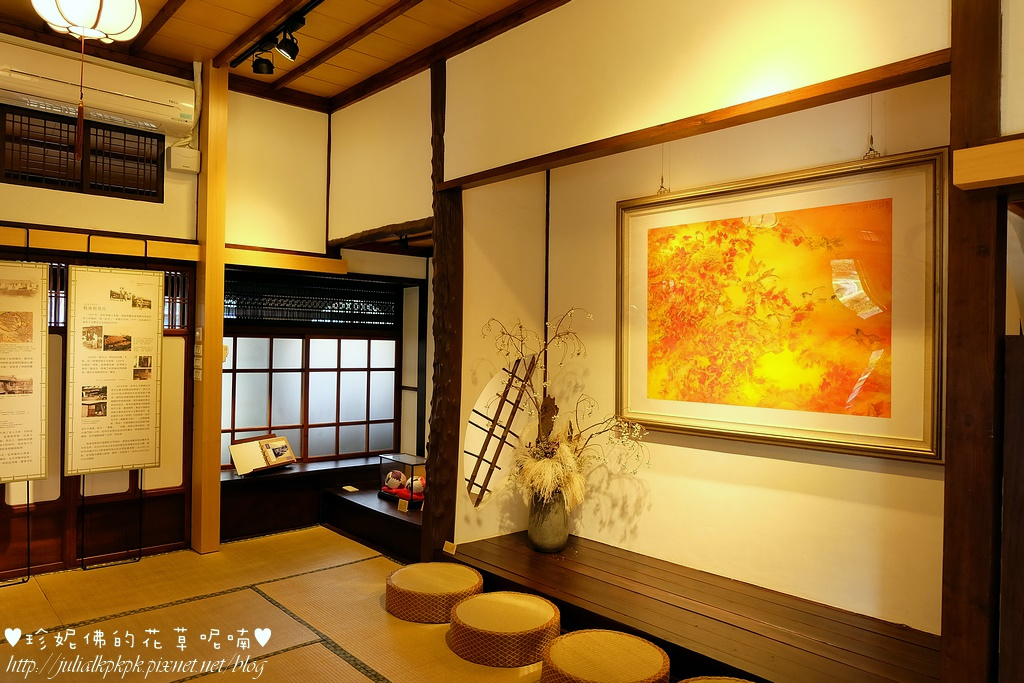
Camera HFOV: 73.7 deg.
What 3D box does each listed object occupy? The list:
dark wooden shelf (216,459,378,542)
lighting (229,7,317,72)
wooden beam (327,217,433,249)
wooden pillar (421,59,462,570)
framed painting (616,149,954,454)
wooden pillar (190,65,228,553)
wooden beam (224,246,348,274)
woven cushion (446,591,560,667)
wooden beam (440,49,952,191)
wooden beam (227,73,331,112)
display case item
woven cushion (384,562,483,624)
[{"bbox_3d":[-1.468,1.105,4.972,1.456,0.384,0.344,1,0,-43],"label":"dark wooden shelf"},{"bbox_3d":[-1.356,-1.625,3.855,0.156,0.208,1.040,1,0,-43],"label":"lighting"},{"bbox_3d":[-0.865,-0.689,4.473,0.104,0.098,1.196,1,0,-43],"label":"wooden beam"},{"bbox_3d":[-0.417,-0.154,4.003,0.149,2.925,0.149,1,0,-43],"label":"wooden pillar"},{"bbox_3d":[1.181,-0.147,3.327,0.059,1.270,1.641,1,0,-43],"label":"framed painting"},{"bbox_3d":[-1.875,-0.224,4.235,0.117,3.022,0.160,1,0,-43],"label":"wooden pillar"},{"bbox_3d":[-1.515,-0.544,4.669,0.877,0.100,0.045,1,0,-43],"label":"wooden beam"},{"bbox_3d":[-0.028,1.244,2.976,0.473,0.133,0.473,1,0,0],"label":"woven cushion"},{"bbox_3d":[0.486,-0.885,3.073,0.111,0.044,2.613,1,0,-43],"label":"wooden beam"},{"bbox_3d":[-1.581,-1.671,4.653,0.728,0.116,0.091,1,0,-43],"label":"wooden beam"},{"bbox_3d":[-0.687,0.903,4.443,0.195,0.299,0.416,1,0,-43],"label":"display case item"},{"bbox_3d":[-0.382,1.241,3.396,0.478,0.131,0.478,1,0,0],"label":"woven cushion"}]

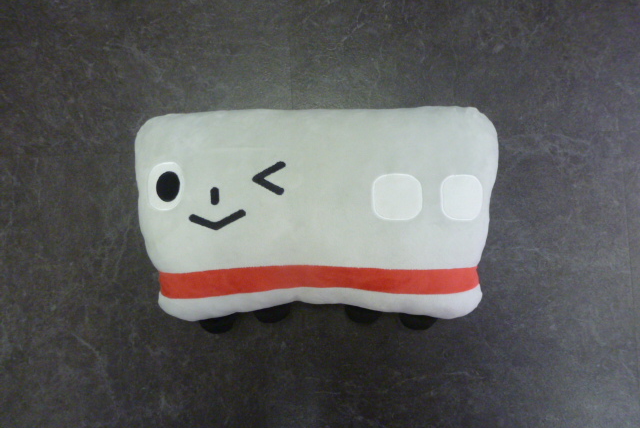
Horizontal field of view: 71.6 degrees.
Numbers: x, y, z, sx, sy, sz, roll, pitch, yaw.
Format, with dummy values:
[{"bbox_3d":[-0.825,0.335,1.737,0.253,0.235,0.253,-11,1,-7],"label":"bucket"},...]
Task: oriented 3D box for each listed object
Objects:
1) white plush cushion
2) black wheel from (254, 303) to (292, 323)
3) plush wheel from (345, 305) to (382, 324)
[{"bbox_3d":[-0.004,0.000,0.535,0.427,0.160,0.252,-1,88,0],"label":"white plush cushion"},{"bbox_3d":[-0.058,0.121,0.550,0.046,0.024,0.030,-1,88,0],"label":"black wheel"},{"bbox_3d":[0.054,0.122,0.550,0.046,0.024,0.030,-1,88,0],"label":"plush wheel"}]

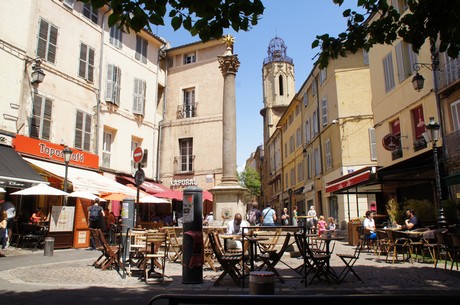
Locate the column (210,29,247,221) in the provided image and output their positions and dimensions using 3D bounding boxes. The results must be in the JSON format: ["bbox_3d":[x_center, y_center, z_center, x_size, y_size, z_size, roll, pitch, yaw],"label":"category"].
[{"bbox_3d":[-0.011,-0.933,13.921,1.250,8.250,1.250,-4,-11,20],"label":"column"}]

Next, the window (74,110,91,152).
[{"bbox_3d":[-7.264,-1.061,17.107,0.140,1.900,1.060,-4,-11,20],"label":"window"}]

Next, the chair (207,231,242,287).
[{"bbox_3d":[-0.072,1.827,6.048,0.510,0.850,0.440,-2,-10,7],"label":"chair"}]

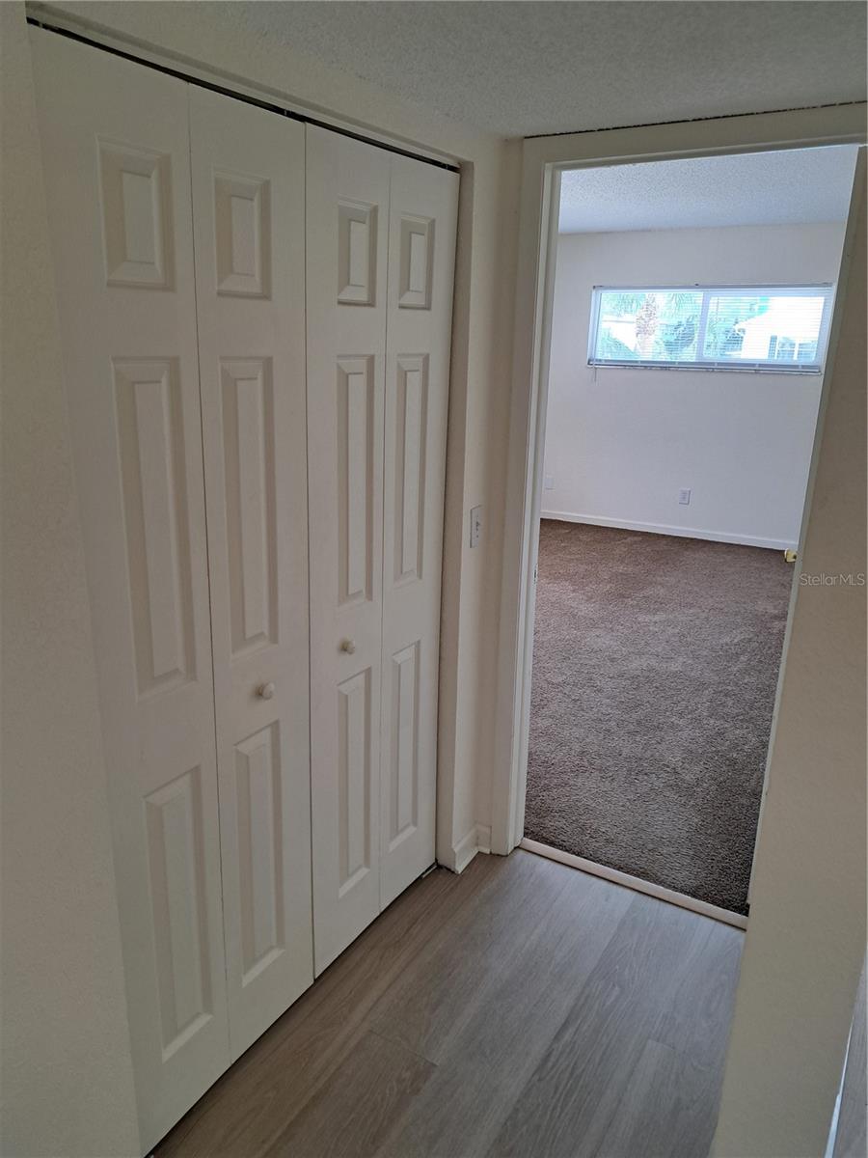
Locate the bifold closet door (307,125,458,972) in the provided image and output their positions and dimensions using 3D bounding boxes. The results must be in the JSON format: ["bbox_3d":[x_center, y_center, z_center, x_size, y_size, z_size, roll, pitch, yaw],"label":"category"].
[{"bbox_3d":[-0.134,0.019,2.076,0.040,2.007,0.593,11,19,30],"label":"bifold closet door"}]

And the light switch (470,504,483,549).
[{"bbox_3d":[0.121,-0.147,2.290,0.012,0.115,0.070,11,19,30],"label":"light switch"}]

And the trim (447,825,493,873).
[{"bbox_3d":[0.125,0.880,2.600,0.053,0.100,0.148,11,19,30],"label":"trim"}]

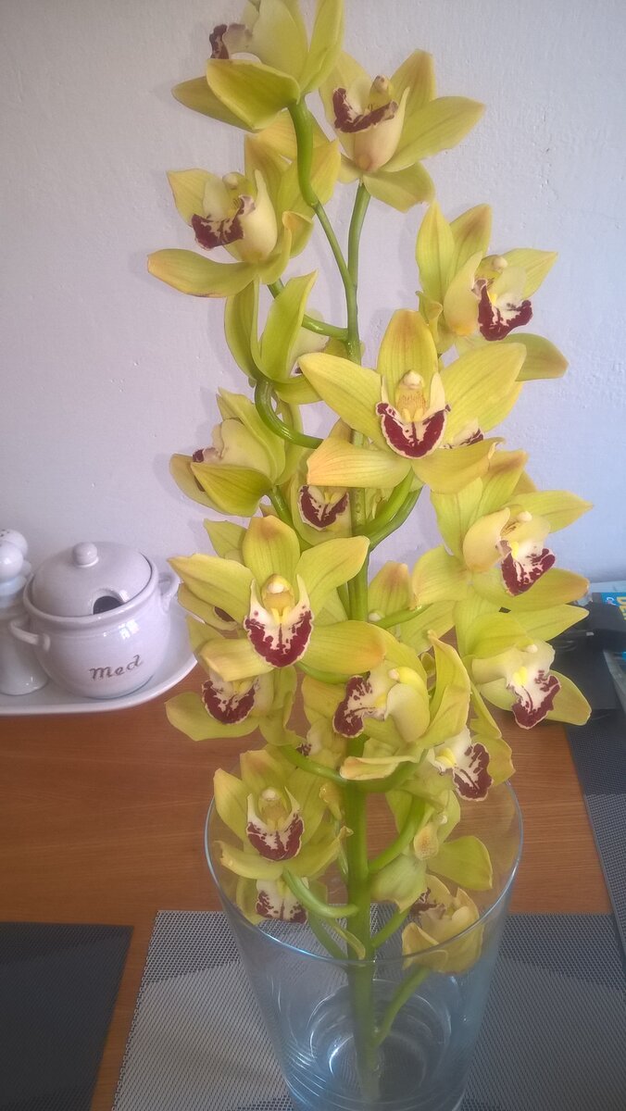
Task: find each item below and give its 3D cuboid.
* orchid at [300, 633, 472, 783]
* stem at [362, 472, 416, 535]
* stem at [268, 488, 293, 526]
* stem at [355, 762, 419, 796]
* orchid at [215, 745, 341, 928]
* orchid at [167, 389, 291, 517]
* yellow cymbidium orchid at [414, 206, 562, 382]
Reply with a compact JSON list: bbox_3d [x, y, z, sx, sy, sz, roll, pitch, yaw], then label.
[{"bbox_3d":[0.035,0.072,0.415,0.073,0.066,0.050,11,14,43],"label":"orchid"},{"bbox_3d":[0.034,-0.023,0.403,0.010,0.052,0.009,17,55,-14],"label":"stem"},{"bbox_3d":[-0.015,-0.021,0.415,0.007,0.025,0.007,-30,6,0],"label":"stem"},{"bbox_3d":[0.041,0.122,0.490,0.042,0.011,0.011,-19,35,30],"label":"stem"},{"bbox_3d":[-0.020,0.152,0.491,0.073,0.079,0.049,0,4,8],"label":"orchid"},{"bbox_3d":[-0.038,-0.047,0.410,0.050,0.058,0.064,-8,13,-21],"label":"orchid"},{"bbox_3d":[0.077,-0.116,0.385,0.066,0.070,0.046,-7,17,-33],"label":"yellow cymbidium orchid"}]

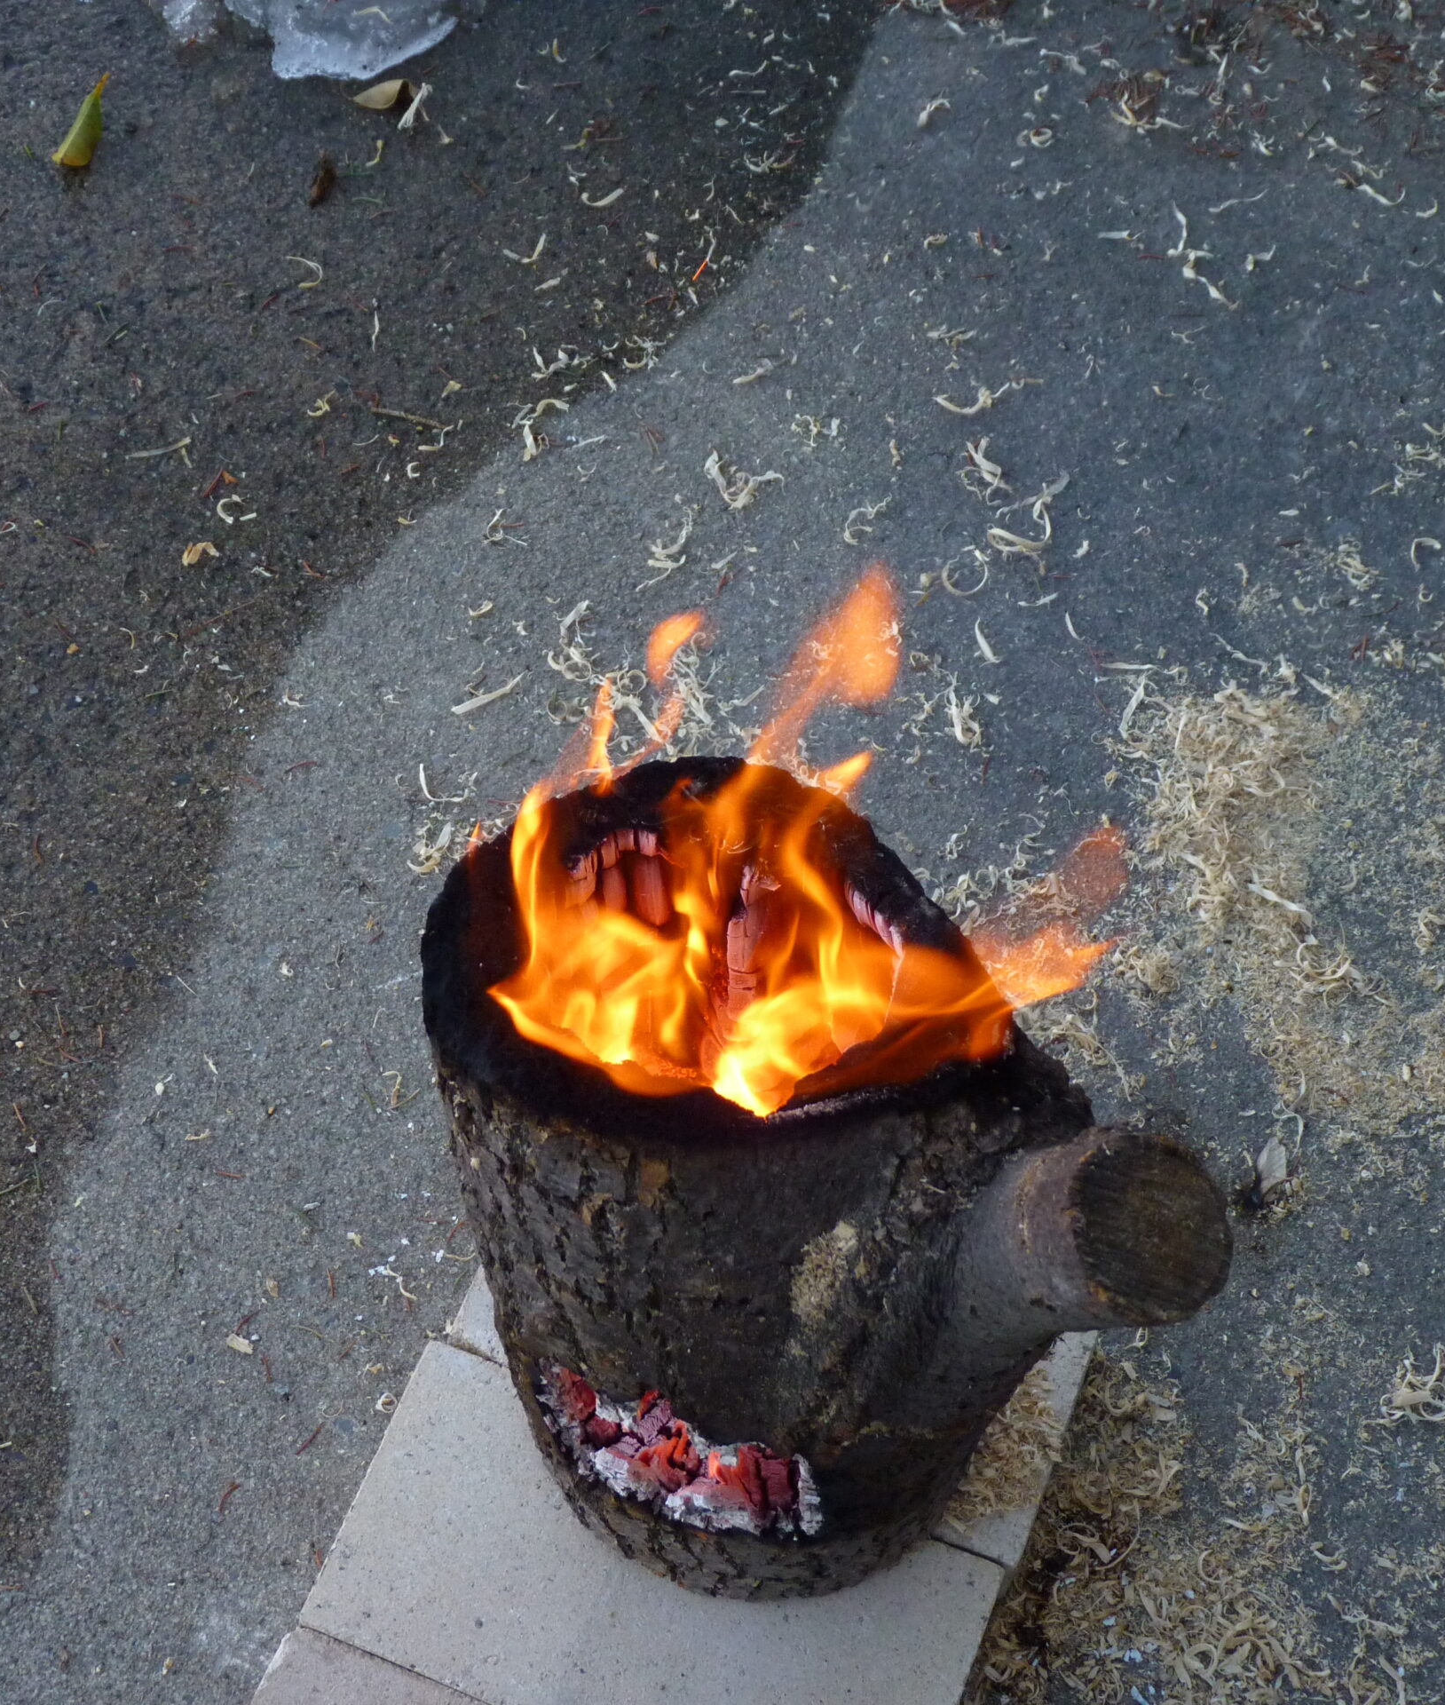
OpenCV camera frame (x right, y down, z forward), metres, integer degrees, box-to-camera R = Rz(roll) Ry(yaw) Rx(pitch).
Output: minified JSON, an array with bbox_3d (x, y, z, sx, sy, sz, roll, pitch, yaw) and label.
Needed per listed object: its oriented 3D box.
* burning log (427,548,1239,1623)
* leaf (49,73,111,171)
[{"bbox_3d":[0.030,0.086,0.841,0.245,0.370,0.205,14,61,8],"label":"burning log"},{"bbox_3d":[-0.337,-0.386,1.384,0.026,0.018,0.077,9,60,5],"label":"leaf"}]

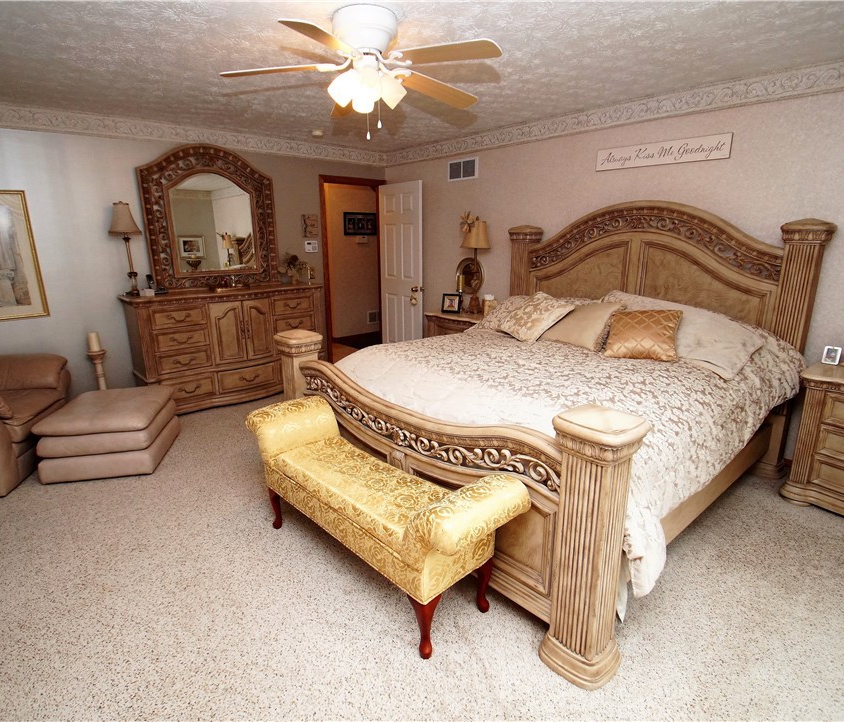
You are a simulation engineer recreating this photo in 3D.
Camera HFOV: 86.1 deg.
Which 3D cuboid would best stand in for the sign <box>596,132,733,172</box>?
[{"bbox_3d":[1.677,-1.477,3.230,0.020,0.155,0.913,-15,21,-40],"label":"sign"}]

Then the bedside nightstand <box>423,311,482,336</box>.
[{"bbox_3d":[0.452,-0.129,4.661,0.460,0.730,0.720,-14,21,-39],"label":"bedside nightstand"}]

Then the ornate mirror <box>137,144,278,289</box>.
[{"bbox_3d":[-1.941,-1.331,4.240,1.140,1.250,0.080,-14,21,-39],"label":"ornate mirror"}]

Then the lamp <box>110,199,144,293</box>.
[{"bbox_3d":[-2.432,-0.919,3.744,0.245,0.760,0.245,-14,21,-39],"label":"lamp"}]

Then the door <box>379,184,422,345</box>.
[{"bbox_3d":[-0.237,-1.004,5.345,0.040,2.030,0.720,-15,21,-40],"label":"door"}]

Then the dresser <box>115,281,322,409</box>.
[{"bbox_3d":[-1.766,-0.137,4.310,1.660,1.020,0.520,-15,21,-40],"label":"dresser"}]

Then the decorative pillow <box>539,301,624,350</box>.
[{"bbox_3d":[1.155,-0.279,3.287,0.460,0.140,0.440,13,60,40],"label":"decorative pillow"}]

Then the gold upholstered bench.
[{"bbox_3d":[-0.273,0.657,2.171,1.495,0.645,0.430,15,22,42],"label":"gold upholstered bench"}]

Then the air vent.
[{"bbox_3d":[0.403,-1.935,4.572,0.025,0.200,0.420,-14,21,-39],"label":"air vent"}]

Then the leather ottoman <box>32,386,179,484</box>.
[{"bbox_3d":[-2.197,0.493,3.240,0.664,0.410,0.667,-4,16,-11],"label":"leather ottoman"}]

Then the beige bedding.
[{"bbox_3d":[0.798,0.083,2.825,2.050,0.580,2.080,-14,21,-39],"label":"beige bedding"}]

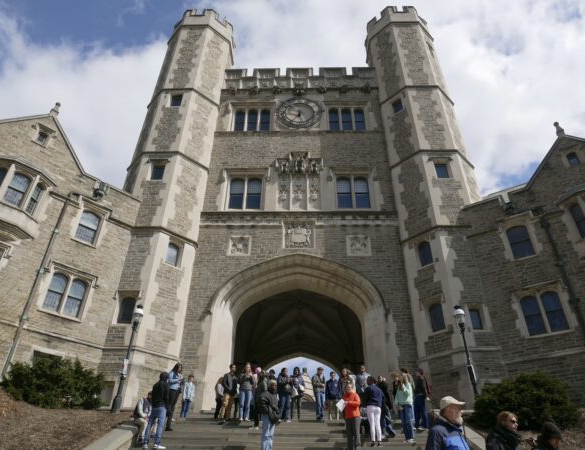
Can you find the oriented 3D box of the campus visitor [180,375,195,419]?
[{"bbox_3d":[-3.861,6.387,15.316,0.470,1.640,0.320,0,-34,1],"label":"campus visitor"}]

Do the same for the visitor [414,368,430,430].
[{"bbox_3d":[3.935,5.264,12.622,0.420,1.750,0.520,3,-34,-3],"label":"visitor"}]

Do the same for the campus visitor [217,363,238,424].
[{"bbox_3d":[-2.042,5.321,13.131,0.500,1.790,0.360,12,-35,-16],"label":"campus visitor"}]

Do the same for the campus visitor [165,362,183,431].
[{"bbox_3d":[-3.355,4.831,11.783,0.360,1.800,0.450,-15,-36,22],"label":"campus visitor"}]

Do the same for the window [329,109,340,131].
[{"bbox_3d":[2.460,-6.115,24.419,0.619,1.854,0.220,0,-34,1],"label":"window"}]

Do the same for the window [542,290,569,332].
[{"bbox_3d":[9.872,3.231,15.609,0.647,1.507,0.200,-27,-41,37],"label":"window"}]

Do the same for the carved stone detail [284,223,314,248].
[{"bbox_3d":[0.346,0.516,20.583,1.484,1.472,0.250,0,-32,2],"label":"carved stone detail"}]

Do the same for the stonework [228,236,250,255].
[{"bbox_3d":[-2.469,1.030,19.363,1.140,1.063,0.200,0,-34,1],"label":"stonework"}]

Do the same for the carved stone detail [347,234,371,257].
[{"bbox_3d":[3.088,1.021,19.230,1.148,1.082,0.200,0,-34,1],"label":"carved stone detail"}]

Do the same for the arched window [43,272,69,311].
[{"bbox_3d":[-8.551,2.442,15.083,0.200,1.425,0.579,-21,-38,32],"label":"arched window"}]

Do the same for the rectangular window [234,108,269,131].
[{"bbox_3d":[-2.410,-6.344,25.065,2.133,1.888,0.250,0,-32,2],"label":"rectangular window"}]

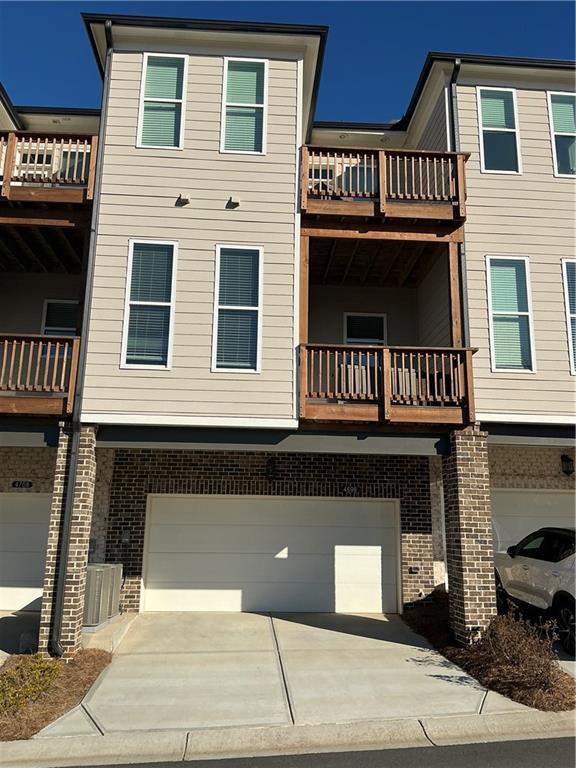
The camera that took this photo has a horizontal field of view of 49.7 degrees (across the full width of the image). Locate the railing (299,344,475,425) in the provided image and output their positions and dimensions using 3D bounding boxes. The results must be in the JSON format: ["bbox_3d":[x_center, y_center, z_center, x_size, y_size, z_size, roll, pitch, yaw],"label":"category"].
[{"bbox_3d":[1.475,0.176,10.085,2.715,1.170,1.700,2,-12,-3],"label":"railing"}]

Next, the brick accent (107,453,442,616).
[{"bbox_3d":[-0.267,2.812,11.908,6.123,2.964,0.250,2,-12,-3],"label":"brick accent"}]

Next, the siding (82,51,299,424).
[{"bbox_3d":[-1.442,-2.485,10.177,3.316,6.481,0.250,2,-12,-3],"label":"siding"}]

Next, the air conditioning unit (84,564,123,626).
[{"bbox_3d":[-3.251,3.440,10.345,0.650,0.904,1.550,2,-12,-3],"label":"air conditioning unit"}]

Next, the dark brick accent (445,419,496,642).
[{"bbox_3d":[2.822,2.286,9.579,0.489,3.205,0.490,2,-12,-3],"label":"dark brick accent"}]

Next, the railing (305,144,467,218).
[{"bbox_3d":[1.585,-3.189,10.144,2.755,1.210,0.380,2,-12,-3],"label":"railing"}]

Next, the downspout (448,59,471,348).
[{"bbox_3d":[2.905,-2.844,10.289,0.120,5.400,0.340,2,-12,-3],"label":"downspout"}]

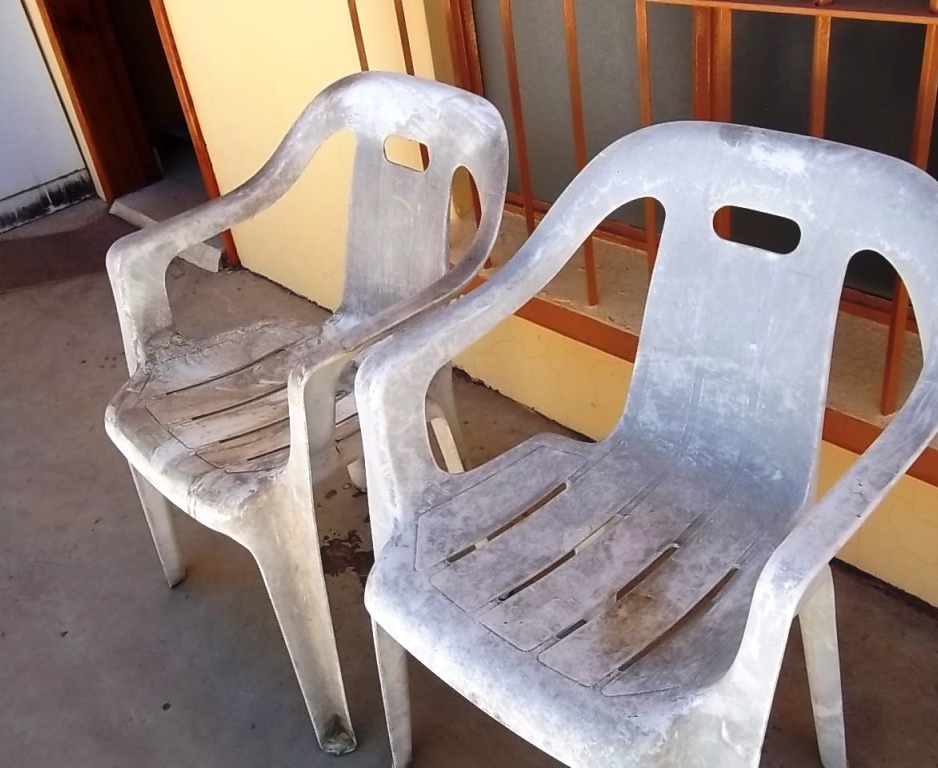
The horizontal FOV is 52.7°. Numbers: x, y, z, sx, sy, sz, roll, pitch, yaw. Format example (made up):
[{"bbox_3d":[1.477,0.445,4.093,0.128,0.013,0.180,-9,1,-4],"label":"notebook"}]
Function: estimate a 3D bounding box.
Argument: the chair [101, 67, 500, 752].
[{"bbox_3d":[-0.233,0.011,1.460,0.557,0.810,0.560,-31,39,-30],"label":"chair"}]

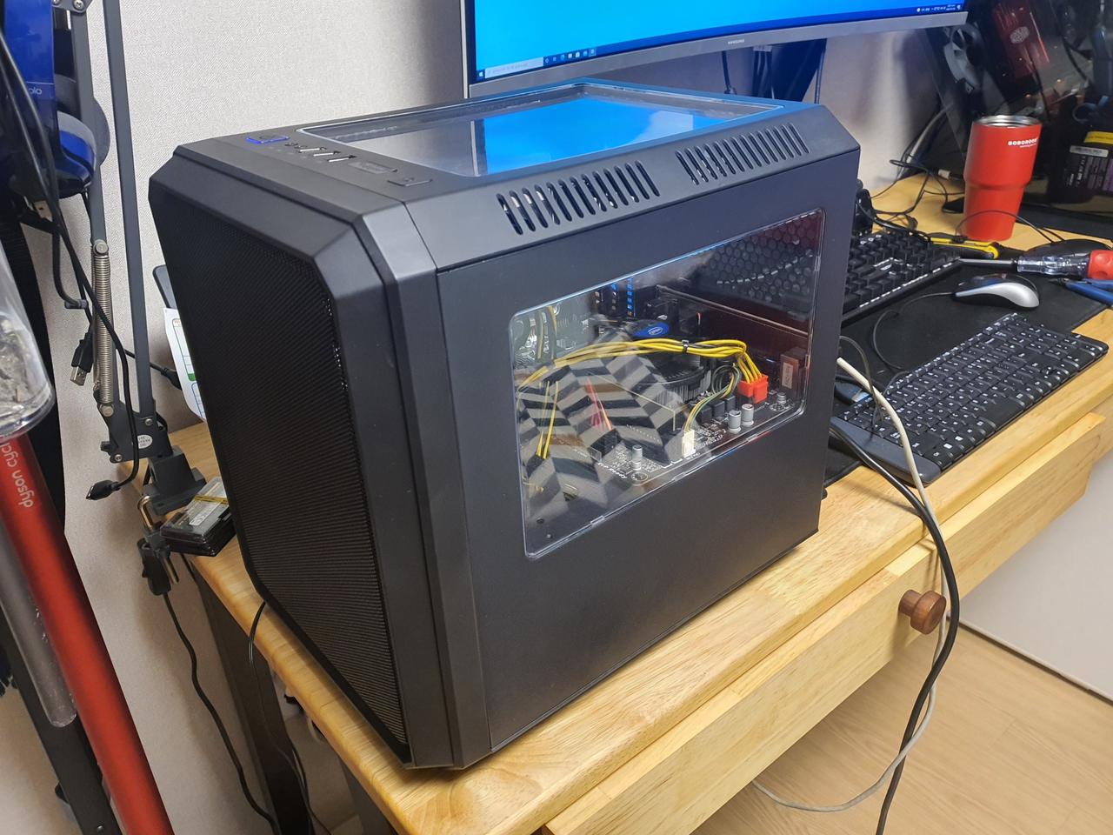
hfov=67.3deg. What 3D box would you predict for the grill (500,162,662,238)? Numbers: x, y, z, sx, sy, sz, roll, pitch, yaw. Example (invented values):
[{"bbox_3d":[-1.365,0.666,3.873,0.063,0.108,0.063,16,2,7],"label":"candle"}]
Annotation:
[{"bbox_3d":[0.012,-0.105,0.402,0.089,0.022,0.005,-24,-10,-33],"label":"grill"}]

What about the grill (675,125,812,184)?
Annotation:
[{"bbox_3d":[0.105,-0.147,0.469,0.098,0.022,0.005,-24,-10,-33],"label":"grill"}]

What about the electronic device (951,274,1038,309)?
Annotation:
[{"bbox_3d":[0.559,-0.164,1.058,0.100,0.033,0.058,11,32,24],"label":"electronic device"}]

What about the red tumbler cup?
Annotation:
[{"bbox_3d":[0.673,-0.364,1.277,0.092,0.168,0.092,-2,29,1],"label":"red tumbler cup"}]

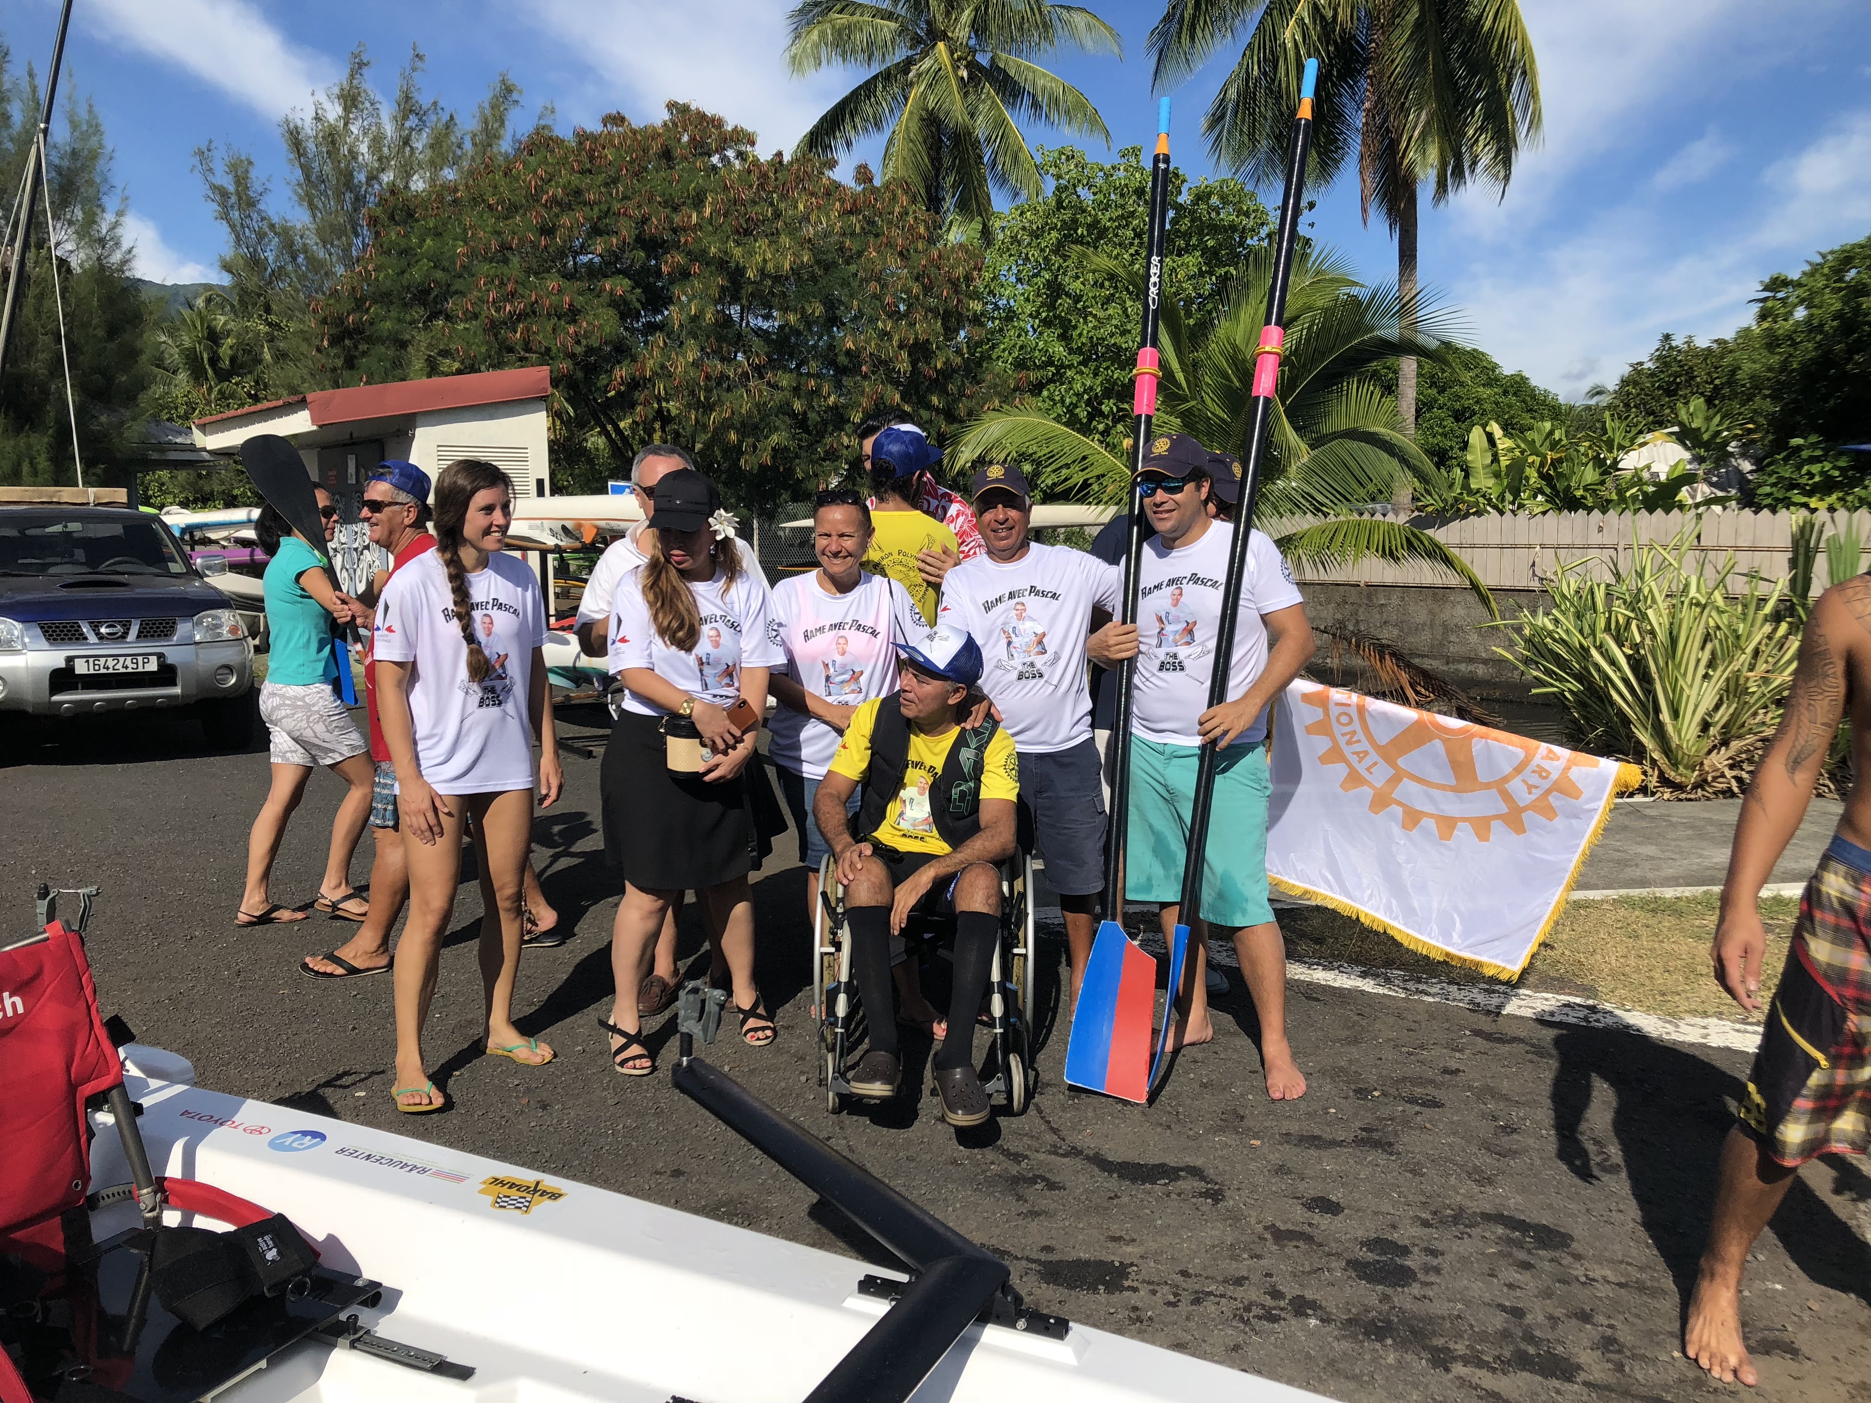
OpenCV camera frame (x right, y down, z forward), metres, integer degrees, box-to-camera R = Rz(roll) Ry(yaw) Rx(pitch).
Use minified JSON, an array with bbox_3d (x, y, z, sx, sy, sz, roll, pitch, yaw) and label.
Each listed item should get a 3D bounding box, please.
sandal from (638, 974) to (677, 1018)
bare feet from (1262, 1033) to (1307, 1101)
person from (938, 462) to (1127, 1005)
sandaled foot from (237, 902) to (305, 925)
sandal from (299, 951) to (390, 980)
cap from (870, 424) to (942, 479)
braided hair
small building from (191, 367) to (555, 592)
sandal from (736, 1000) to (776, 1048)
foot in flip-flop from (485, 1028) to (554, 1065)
[{"bbox_3d":[-0.902,0.925,4.919,0.105,0.110,0.285,0,7,9],"label":"sandal"},{"bbox_3d":[0.933,0.979,4.074,0.100,0.090,0.255,0,7,5],"label":"bare feet"},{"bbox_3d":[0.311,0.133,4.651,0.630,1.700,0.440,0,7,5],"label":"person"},{"bbox_3d":[-2.586,0.818,5.896,0.250,0.070,0.090,-3,8,-16],"label":"sandaled foot"},{"bbox_3d":[-2.087,0.917,5.350,0.295,0.065,0.110,-3,7,-14],"label":"sandal"},{"bbox_3d":[-0.096,-0.818,4.950,0.175,0.150,0.255,6,10,44],"label":"cap"},{"bbox_3d":[-1.233,-0.347,4.020,0.225,0.590,0.200,5,10,41],"label":"braided hair"},{"bbox_3d":[-6.396,-2.057,16.966,2.491,3.100,4.500,-7,9,-39],"label":"small building"},{"bbox_3d":[-0.561,0.961,4.614,0.095,0.100,0.240,-3,7,-19],"label":"sandal"},{"bbox_3d":[-1.198,0.977,4.382,0.238,0.092,0.088,3,8,29],"label":"foot in flip-flop"}]

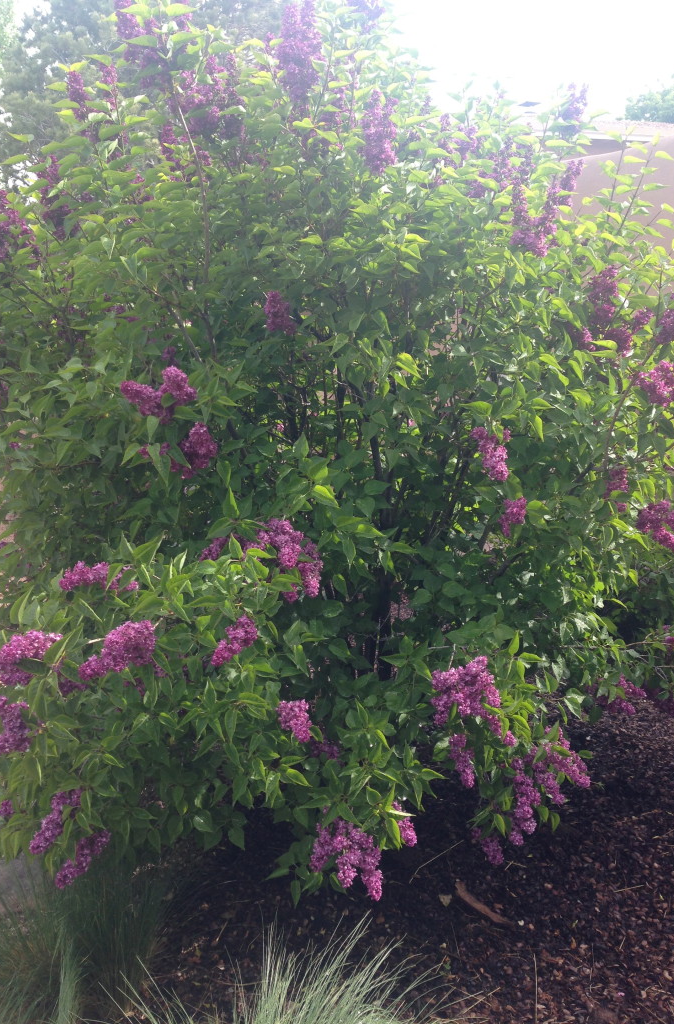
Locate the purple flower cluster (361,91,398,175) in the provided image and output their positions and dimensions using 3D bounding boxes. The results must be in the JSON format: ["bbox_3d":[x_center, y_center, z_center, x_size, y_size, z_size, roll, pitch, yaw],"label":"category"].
[{"bbox_3d":[0.133,-1.186,3.050,0.112,0.256,0.100,0,12,0],"label":"purple flower cluster"}]

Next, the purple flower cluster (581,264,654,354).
[{"bbox_3d":[0.813,-0.585,2.850,0.210,0.246,0.180,0,12,0],"label":"purple flower cluster"}]

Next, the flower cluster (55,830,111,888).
[{"bbox_3d":[-0.571,0.783,2.200,0.126,0.125,0.095,0,13,0],"label":"flower cluster"}]

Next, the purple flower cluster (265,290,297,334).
[{"bbox_3d":[-0.171,-0.593,2.900,0.095,0.130,0.095,0,13,0],"label":"purple flower cluster"}]

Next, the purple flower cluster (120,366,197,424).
[{"bbox_3d":[-0.494,-0.322,2.700,0.216,0.147,0.140,0,12,0],"label":"purple flower cluster"}]

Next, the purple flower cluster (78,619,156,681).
[{"bbox_3d":[-0.463,0.289,2.050,0.164,0.131,0.120,0,18,0],"label":"purple flower cluster"}]

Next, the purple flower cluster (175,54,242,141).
[{"bbox_3d":[-0.375,-1.210,2.850,0.193,0.245,0.150,0,13,0],"label":"purple flower cluster"}]

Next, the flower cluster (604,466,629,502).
[{"bbox_3d":[0.859,-0.088,3.000,0.080,0.110,0.075,0,12,0],"label":"flower cluster"}]

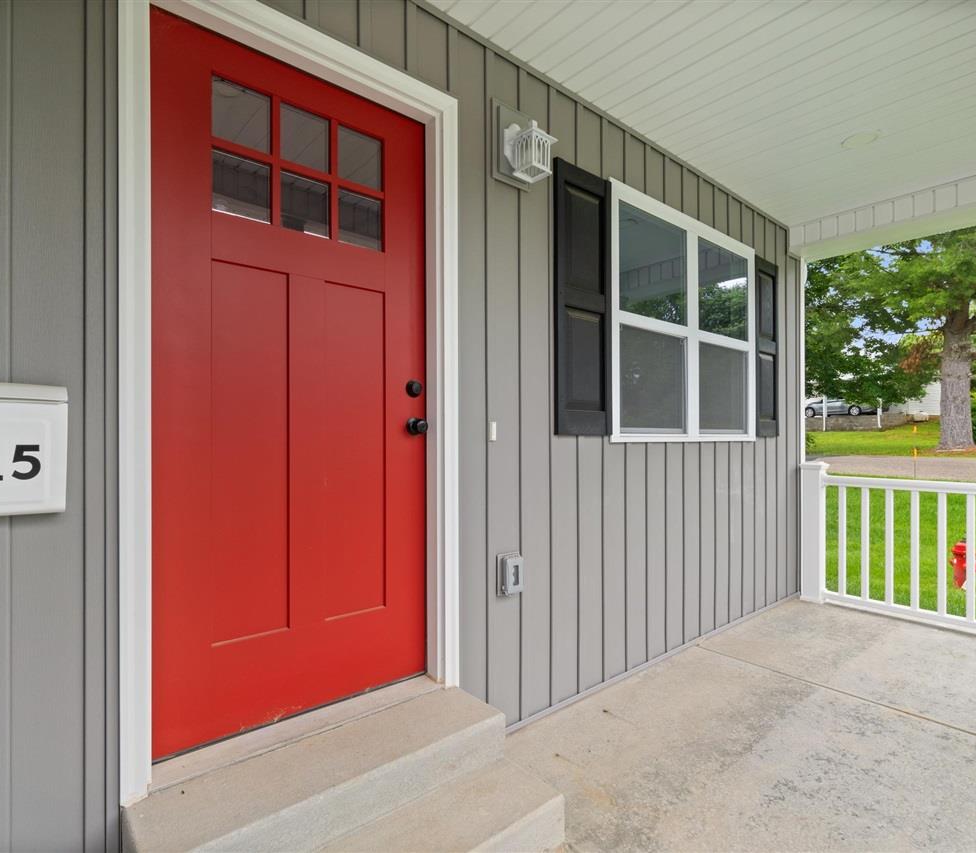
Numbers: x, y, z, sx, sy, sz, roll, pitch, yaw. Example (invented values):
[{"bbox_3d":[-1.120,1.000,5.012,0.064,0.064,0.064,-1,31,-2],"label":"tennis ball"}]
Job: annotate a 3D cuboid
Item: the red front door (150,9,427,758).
[{"bbox_3d":[-0.578,-0.114,1.700,0.897,2.020,0.050,0,0,-40],"label":"red front door"}]

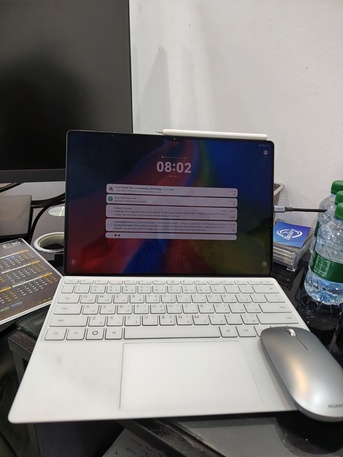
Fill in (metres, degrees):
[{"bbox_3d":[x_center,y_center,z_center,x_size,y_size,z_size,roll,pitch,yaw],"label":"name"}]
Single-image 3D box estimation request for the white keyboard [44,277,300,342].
[{"bbox_3d":[0.006,0.093,0.378,0.279,0.009,0.112,1,26,-7],"label":"white keyboard"}]

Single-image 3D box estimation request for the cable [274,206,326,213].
[{"bbox_3d":[0.187,-0.026,0.460,0.079,0.009,0.007,1,-1,-6],"label":"cable"}]

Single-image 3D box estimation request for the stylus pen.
[{"bbox_3d":[0.059,-0.132,0.447,0.161,0.009,0.009,1,-1,-6],"label":"stylus pen"}]

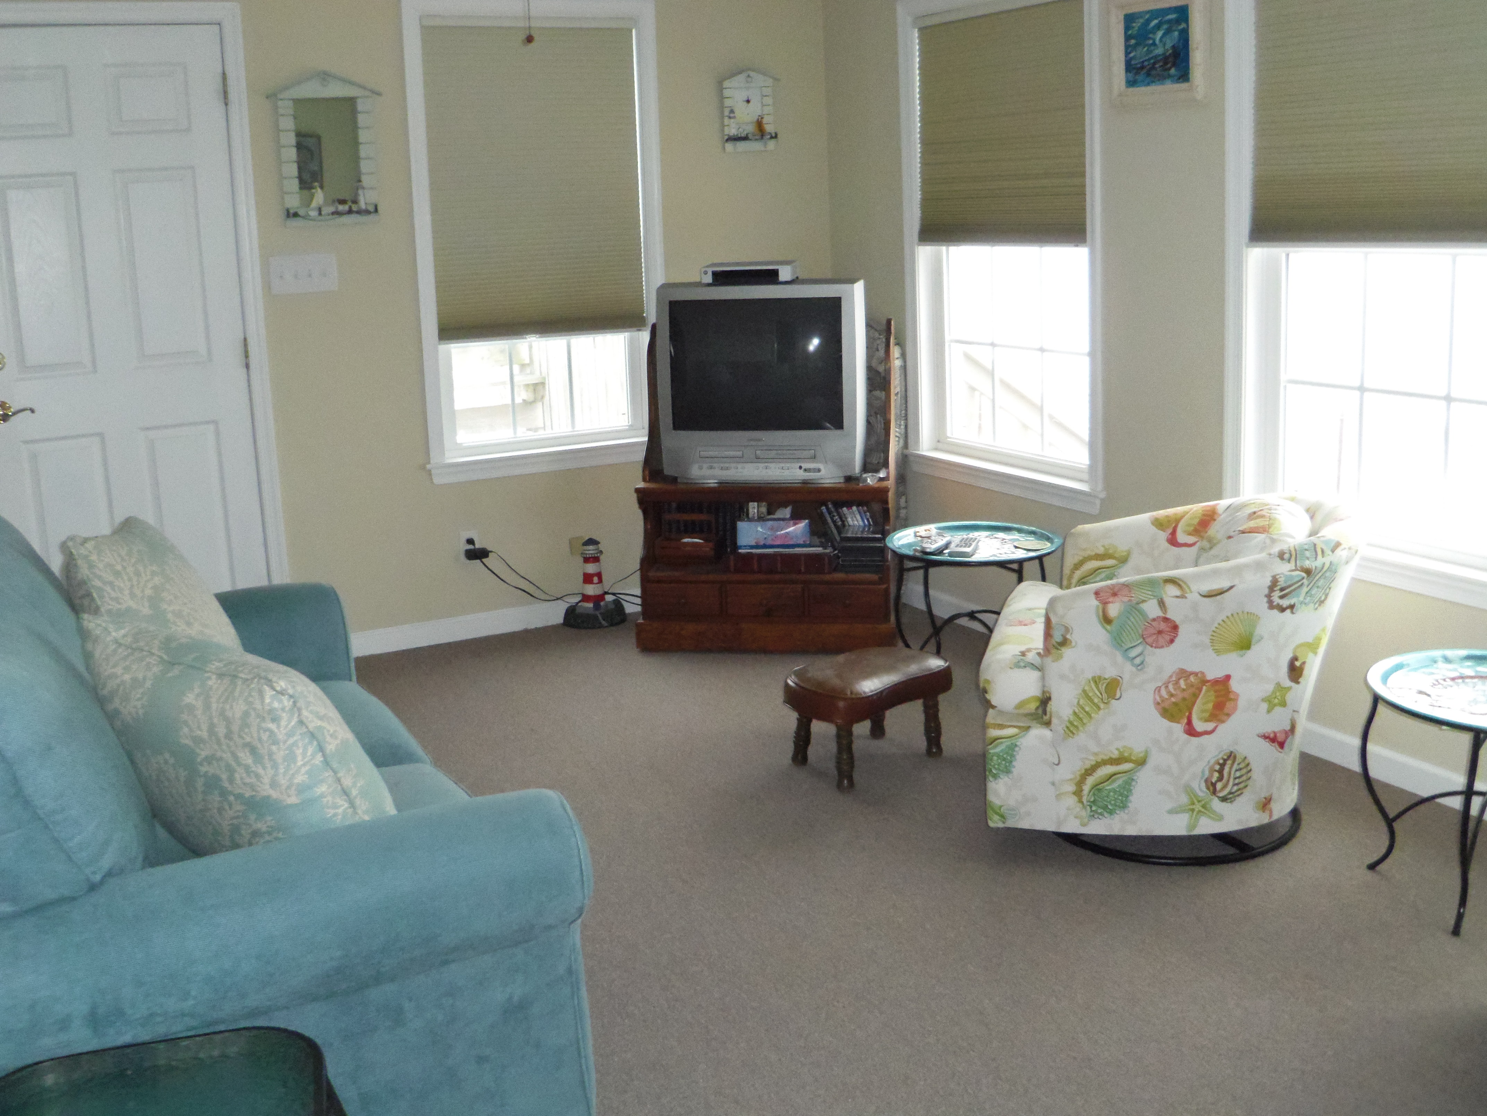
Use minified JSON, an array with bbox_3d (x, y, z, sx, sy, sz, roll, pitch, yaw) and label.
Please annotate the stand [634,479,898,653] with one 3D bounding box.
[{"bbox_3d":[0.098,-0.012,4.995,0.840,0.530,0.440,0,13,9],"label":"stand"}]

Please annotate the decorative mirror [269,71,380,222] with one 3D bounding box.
[{"bbox_3d":[-1.261,-1.248,4.568,0.352,0.466,0.050,-9,14,-26],"label":"decorative mirror"}]

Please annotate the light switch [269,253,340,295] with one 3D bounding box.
[{"bbox_3d":[-1.349,-0.871,4.617,0.210,0.114,0.016,-9,14,-26],"label":"light switch"}]

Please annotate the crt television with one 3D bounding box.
[{"bbox_3d":[0.079,-0.592,4.963,0.645,0.620,0.480,1,13,12],"label":"crt television"}]

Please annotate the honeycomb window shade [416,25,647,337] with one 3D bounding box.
[{"bbox_3d":[-0.673,-1.240,4.939,0.748,1.045,0.045,-9,14,-26],"label":"honeycomb window shade"}]

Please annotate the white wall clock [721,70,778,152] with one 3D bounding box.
[{"bbox_3d":[0.028,-1.546,5.203,0.224,0.283,0.040,-9,14,-26],"label":"white wall clock"}]

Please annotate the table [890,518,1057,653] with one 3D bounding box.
[{"bbox_3d":[0.659,0.165,4.323,0.525,0.440,0.525,-2,13,0],"label":"table"}]

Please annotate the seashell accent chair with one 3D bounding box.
[{"bbox_3d":[0.963,0.217,3.333,0.820,0.750,0.740,3,14,20],"label":"seashell accent chair"}]

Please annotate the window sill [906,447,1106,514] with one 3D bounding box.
[{"bbox_3d":[0.831,-0.251,4.743,0.110,0.078,1.055,-9,14,-26],"label":"window sill"}]

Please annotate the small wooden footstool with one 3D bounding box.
[{"bbox_3d":[0.303,0.394,3.780,0.420,0.258,0.285,-13,17,-39],"label":"small wooden footstool"}]

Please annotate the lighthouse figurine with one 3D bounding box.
[{"bbox_3d":[-0.525,0.078,5.210,0.205,0.304,0.165,-9,14,-26],"label":"lighthouse figurine"}]

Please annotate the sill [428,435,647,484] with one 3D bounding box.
[{"bbox_3d":[-0.644,-0.340,5.139,0.922,0.077,0.110,-9,14,-26],"label":"sill"}]

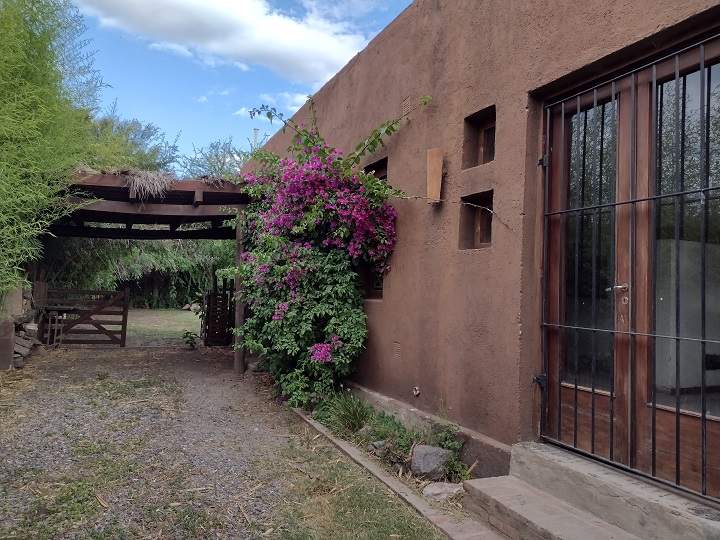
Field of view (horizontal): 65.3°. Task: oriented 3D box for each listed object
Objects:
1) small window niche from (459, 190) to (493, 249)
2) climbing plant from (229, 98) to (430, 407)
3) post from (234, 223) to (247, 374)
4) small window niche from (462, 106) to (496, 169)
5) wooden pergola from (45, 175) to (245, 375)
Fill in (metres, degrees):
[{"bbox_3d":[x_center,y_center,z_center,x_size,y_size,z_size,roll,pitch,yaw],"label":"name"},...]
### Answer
[{"bbox_3d":[0.915,-0.350,4.108,0.163,0.399,0.408,1,-2,-22],"label":"small window niche"},{"bbox_3d":[-0.649,-0.105,6.193,1.122,3.325,3.162,1,-2,-22],"label":"climbing plant"},{"bbox_3d":[-1.950,0.383,9.141,0.163,2.509,0.163,1,-2,-22],"label":"post"},{"bbox_3d":[0.933,-0.946,4.095,0.163,0.384,0.388,1,-2,-22],"label":"small window niche"},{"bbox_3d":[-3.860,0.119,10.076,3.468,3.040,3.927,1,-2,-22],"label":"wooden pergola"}]

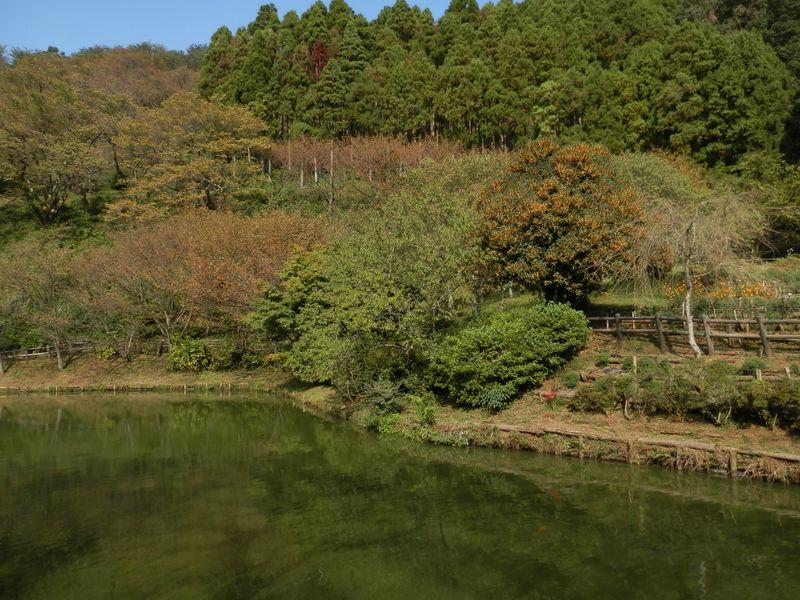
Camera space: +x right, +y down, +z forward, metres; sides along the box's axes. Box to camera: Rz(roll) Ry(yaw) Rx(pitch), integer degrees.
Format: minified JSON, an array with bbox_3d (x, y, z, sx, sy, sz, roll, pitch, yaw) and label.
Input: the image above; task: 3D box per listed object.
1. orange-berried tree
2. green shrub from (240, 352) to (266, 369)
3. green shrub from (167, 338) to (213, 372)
[{"bbox_3d":[5.284,-2.567,20.160,5.589,5.458,5.589,-1,-3,0],"label":"orange-berried tree"},{"bbox_3d":[-8.665,3.578,35.540,1.507,0.927,1.281,-1,-3,0],"label":"green shrub"},{"bbox_3d":[-12.506,3.297,35.700,2.678,1.980,2.277,-1,-3,0],"label":"green shrub"}]

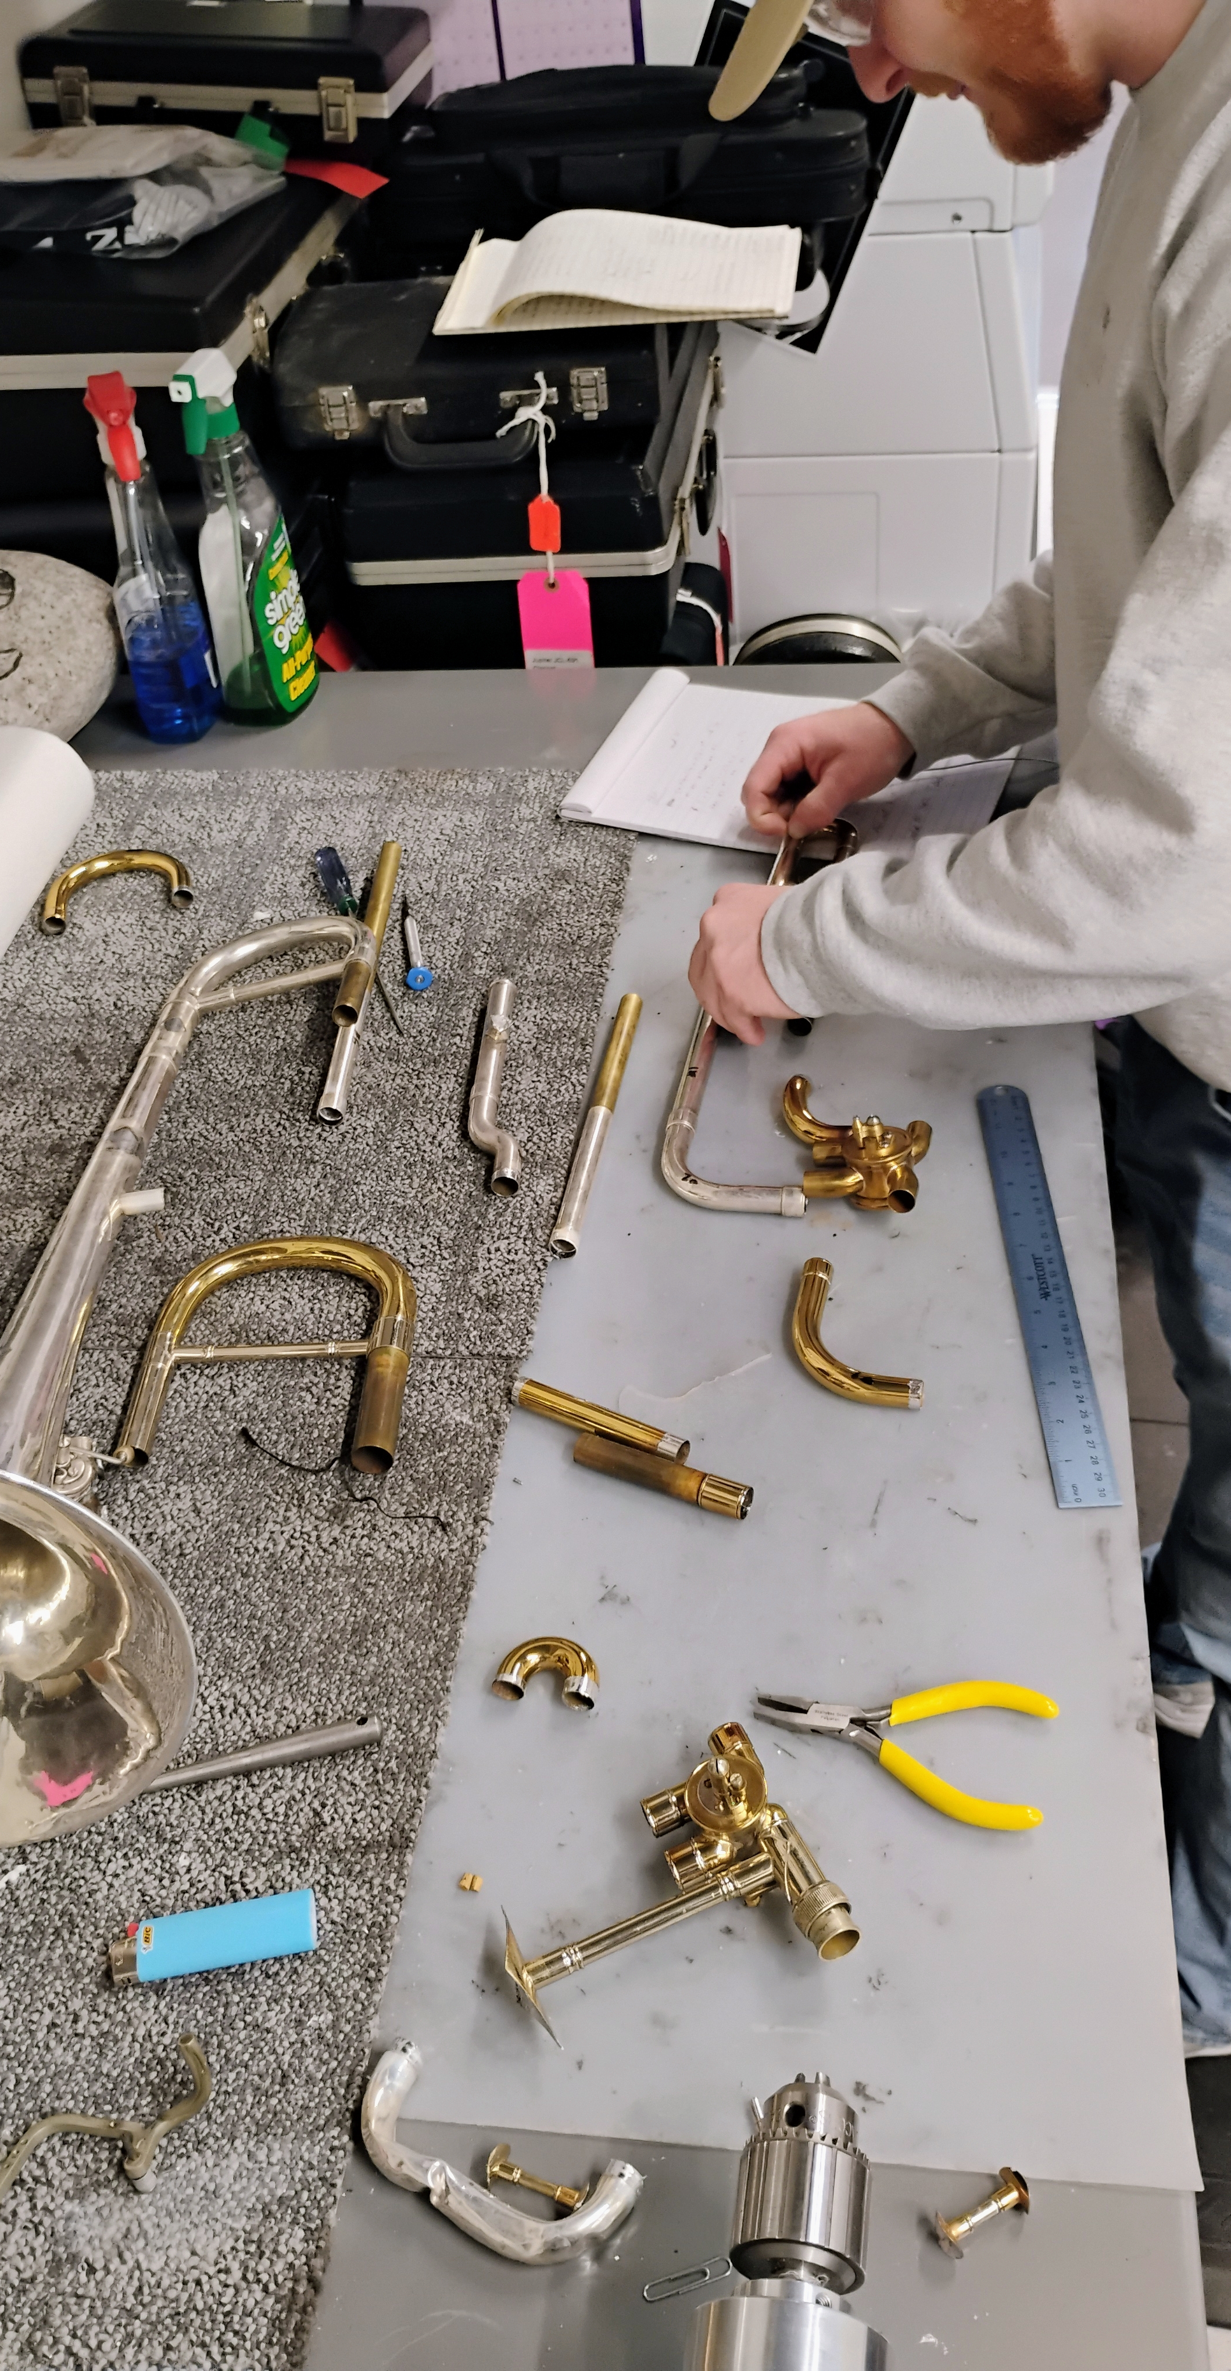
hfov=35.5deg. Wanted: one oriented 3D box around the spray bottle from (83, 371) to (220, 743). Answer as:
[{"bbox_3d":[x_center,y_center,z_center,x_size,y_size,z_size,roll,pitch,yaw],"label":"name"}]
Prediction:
[{"bbox_3d":[-0.369,-0.491,1.503,0.075,0.278,0.102,-14,42,-9],"label":"spray bottle"}]

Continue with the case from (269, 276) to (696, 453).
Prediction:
[{"bbox_3d":[-0.111,-0.705,1.623,0.308,0.074,0.225,-1,41,6],"label":"case"}]

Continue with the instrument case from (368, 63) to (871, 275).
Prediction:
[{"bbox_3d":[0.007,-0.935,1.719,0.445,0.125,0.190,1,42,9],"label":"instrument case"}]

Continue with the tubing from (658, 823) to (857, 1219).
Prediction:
[{"bbox_3d":[0.095,-0.124,1.216,0.090,0.023,0.412,3,42,10],"label":"tubing"}]

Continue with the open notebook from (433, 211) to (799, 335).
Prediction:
[{"bbox_3d":[0.005,-0.766,1.595,0.287,0.036,0.220,1,42,9],"label":"open notebook"}]

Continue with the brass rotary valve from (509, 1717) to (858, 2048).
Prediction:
[{"bbox_3d":[0.015,0.276,0.746,0.122,0.056,0.108,-20,43,-15],"label":"brass rotary valve"}]

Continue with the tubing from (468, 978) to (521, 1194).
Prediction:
[{"bbox_3d":[-0.074,-0.063,1.167,0.030,0.017,0.213,-6,41,1],"label":"tubing"}]

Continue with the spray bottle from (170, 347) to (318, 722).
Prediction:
[{"bbox_3d":[-0.293,-0.508,1.510,0.068,0.282,0.104,13,45,21],"label":"spray bottle"}]

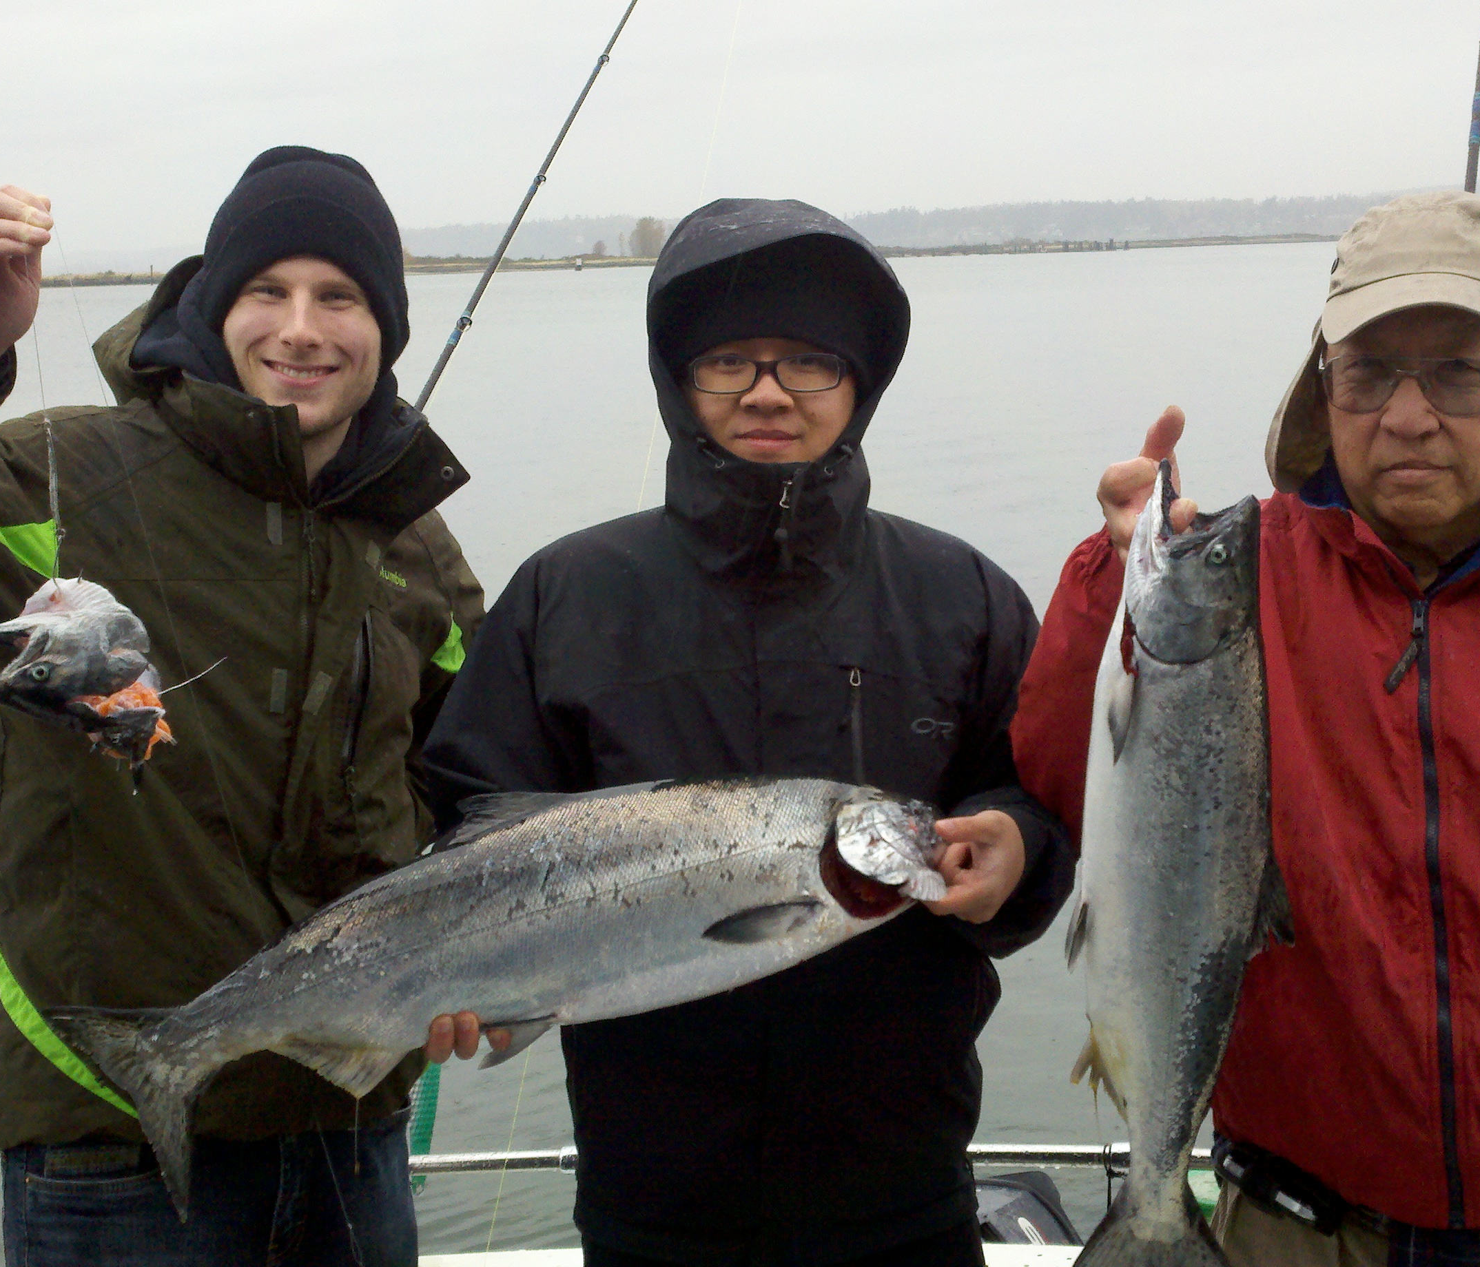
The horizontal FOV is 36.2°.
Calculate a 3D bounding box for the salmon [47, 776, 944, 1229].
[{"bbox_3d":[-0.181,0.250,1.730,0.690,0.240,0.100,-16,3,0],"label":"salmon"}]

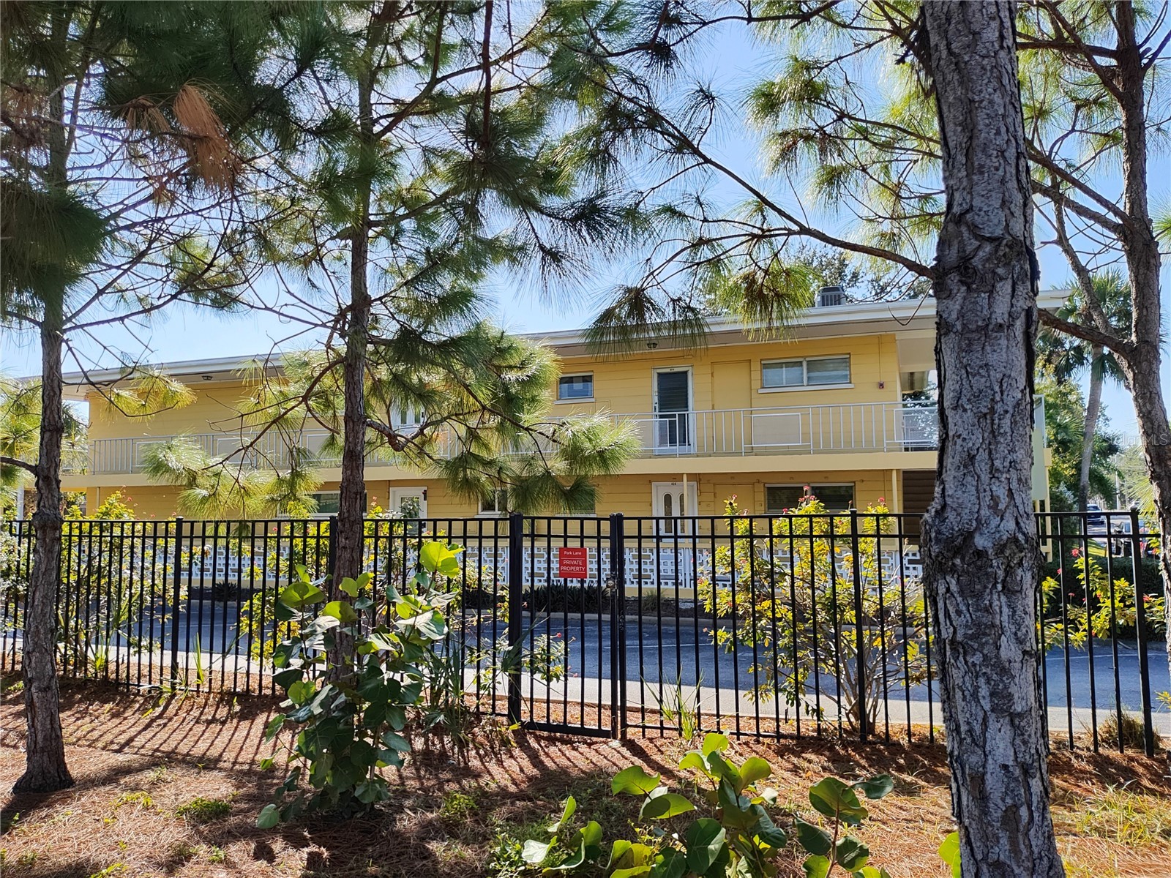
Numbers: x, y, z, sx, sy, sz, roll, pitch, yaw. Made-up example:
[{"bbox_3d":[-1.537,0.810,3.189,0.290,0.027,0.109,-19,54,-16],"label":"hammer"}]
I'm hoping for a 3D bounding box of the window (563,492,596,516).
[{"bbox_3d":[-0.185,1.497,20.354,0.930,0.680,0.120,-2,-4,20],"label":"window"}]

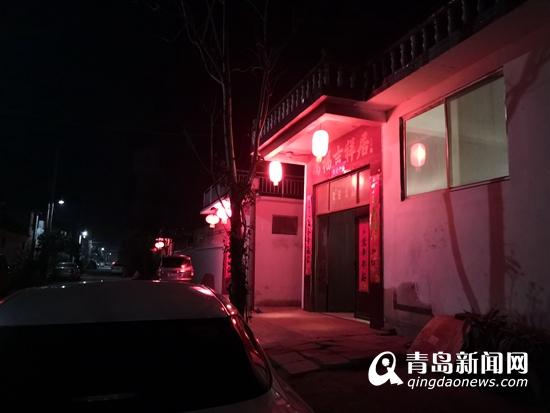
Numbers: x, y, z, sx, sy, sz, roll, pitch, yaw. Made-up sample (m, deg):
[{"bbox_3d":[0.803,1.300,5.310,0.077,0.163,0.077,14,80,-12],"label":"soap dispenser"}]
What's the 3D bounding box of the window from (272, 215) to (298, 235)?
[{"bbox_3d":[0.325,0.589,13.300,0.850,0.580,0.100,5,-9,-21],"label":"window"}]

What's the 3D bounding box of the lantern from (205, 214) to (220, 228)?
[{"bbox_3d":[-2.449,0.599,16.900,0.560,0.520,0.560,5,-9,-21],"label":"lantern"}]

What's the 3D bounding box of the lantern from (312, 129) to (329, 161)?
[{"bbox_3d":[0.948,-1.259,8.900,0.350,0.660,0.350,2,-8,0],"label":"lantern"}]

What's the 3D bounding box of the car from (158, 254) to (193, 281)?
[{"bbox_3d":[-5.459,3.525,23.144,1.770,1.720,4.500,4,-9,-15],"label":"car"}]

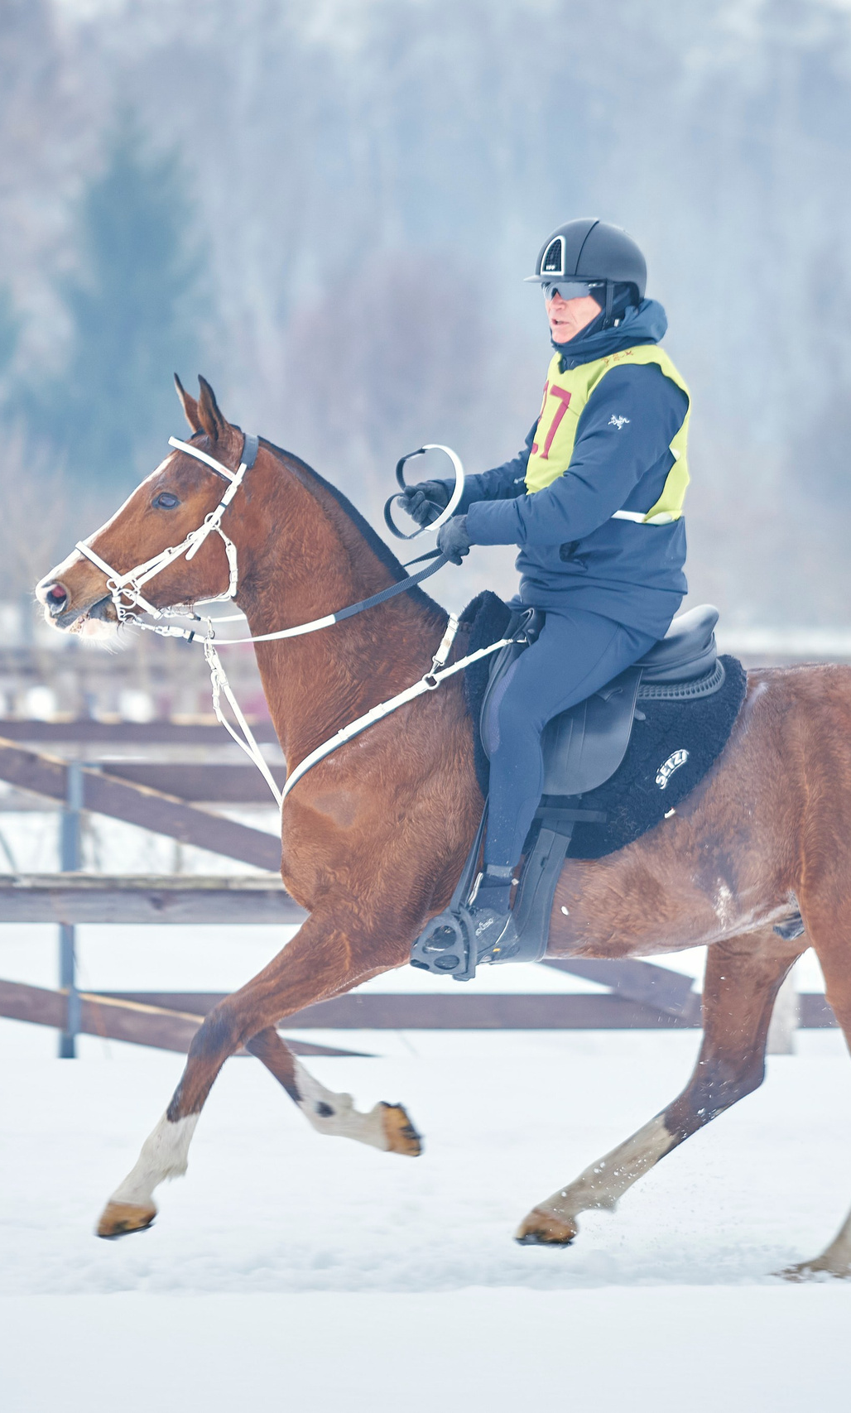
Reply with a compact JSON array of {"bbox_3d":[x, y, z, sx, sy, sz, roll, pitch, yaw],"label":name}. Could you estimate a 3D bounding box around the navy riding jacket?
[{"bbox_3d":[0.322,-0.516,25.700,0.500,0.740,0.550,0,1,-17],"label":"navy riding jacket"}]

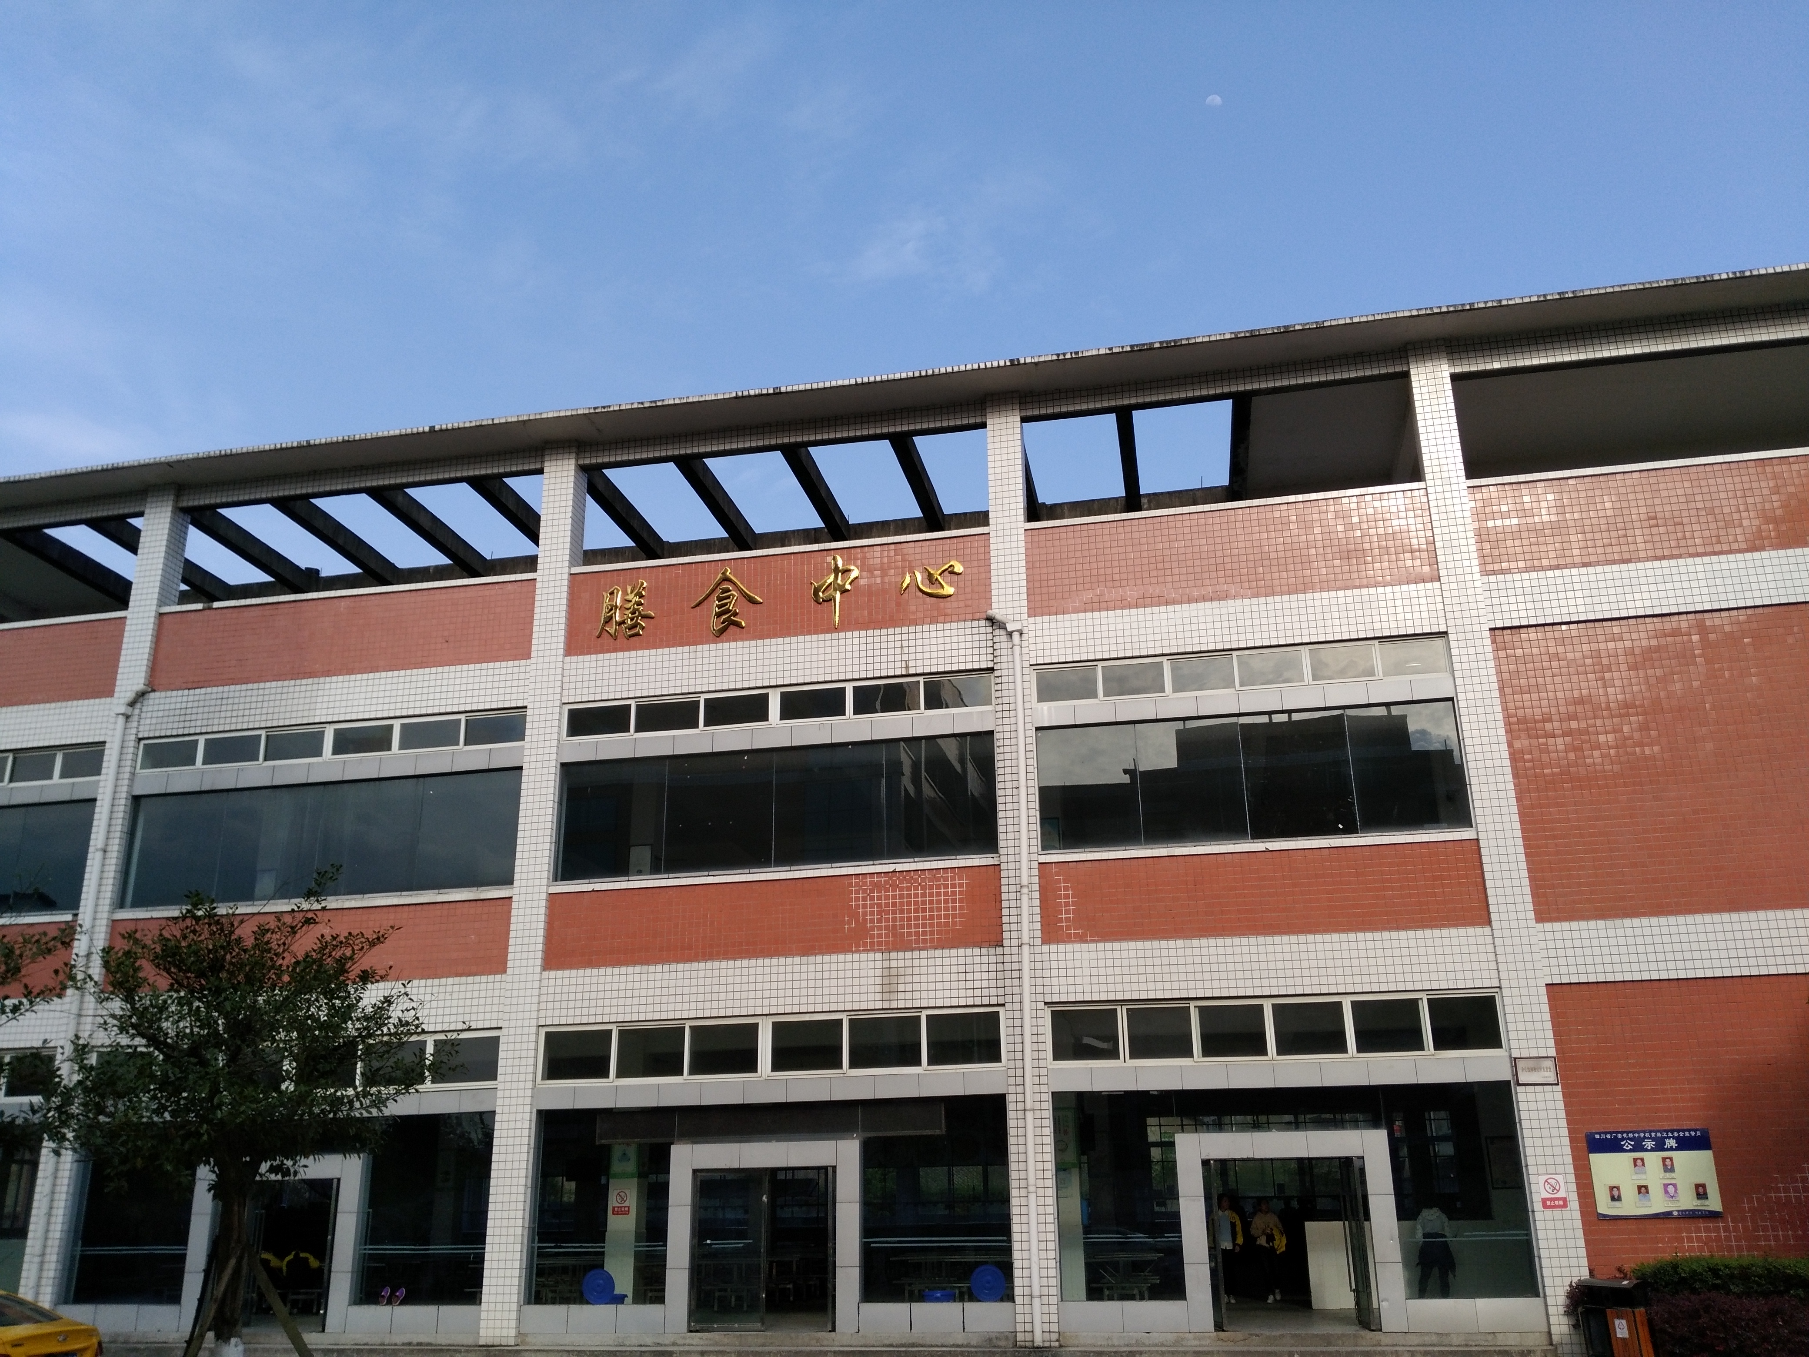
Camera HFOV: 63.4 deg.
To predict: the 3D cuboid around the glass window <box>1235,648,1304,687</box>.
[{"bbox_3d":[5.244,-0.152,21.022,0.902,0.497,0.080,-5,-19,11],"label":"glass window"}]

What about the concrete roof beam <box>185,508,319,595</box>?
[{"bbox_3d":[-12.602,-2.541,27.982,0.275,0.400,3.750,-5,-19,10],"label":"concrete roof beam"}]

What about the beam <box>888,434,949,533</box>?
[{"bbox_3d":[0.246,-3.453,25.215,0.250,0.360,3.675,-5,-19,11],"label":"beam"}]

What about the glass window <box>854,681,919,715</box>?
[{"bbox_3d":[-0.262,0.301,22.282,1.029,0.439,0.080,-5,-19,10],"label":"glass window"}]

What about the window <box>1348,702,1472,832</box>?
[{"bbox_3d":[7.104,1.260,20.696,1.490,1.790,0.090,-5,-19,10],"label":"window"}]

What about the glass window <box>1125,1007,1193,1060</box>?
[{"bbox_3d":[3.479,4.853,19.983,0.867,0.687,0.100,-5,-19,11],"label":"glass window"}]

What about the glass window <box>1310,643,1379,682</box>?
[{"bbox_3d":[6.232,-0.231,20.830,0.898,0.449,0.080,-5,-19,11],"label":"glass window"}]

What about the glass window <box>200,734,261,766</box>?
[{"bbox_3d":[-11.214,1.199,24.341,1.060,0.485,0.100,-5,-19,11],"label":"glass window"}]

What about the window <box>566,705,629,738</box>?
[{"bbox_3d":[-4.836,0.681,23.125,1.063,0.480,0.080,-5,-19,10],"label":"window"}]

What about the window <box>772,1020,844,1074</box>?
[{"bbox_3d":[-1.400,5.263,21.002,1.062,0.716,0.083,-5,-19,10],"label":"window"}]

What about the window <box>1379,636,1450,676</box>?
[{"bbox_3d":[7.202,-0.308,20.642,0.886,0.487,0.080,-5,-19,11],"label":"window"}]

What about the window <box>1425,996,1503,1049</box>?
[{"bbox_3d":[7.430,4.569,19.391,0.855,0.685,0.083,-5,-19,10],"label":"window"}]

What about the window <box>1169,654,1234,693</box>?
[{"bbox_3d":[4.386,-0.089,21.606,0.950,0.530,0.100,-5,-19,10],"label":"window"}]

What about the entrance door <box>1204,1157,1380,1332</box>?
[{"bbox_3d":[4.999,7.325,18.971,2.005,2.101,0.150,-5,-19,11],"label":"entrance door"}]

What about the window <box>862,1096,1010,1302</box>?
[{"bbox_3d":[0.417,7.142,20.087,2.020,2.630,0.090,-5,-19,10],"label":"window"}]

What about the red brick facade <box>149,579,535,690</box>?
[{"bbox_3d":[-9.452,-0.686,24.595,6.930,1.380,0.200,-5,-19,10],"label":"red brick facade"}]

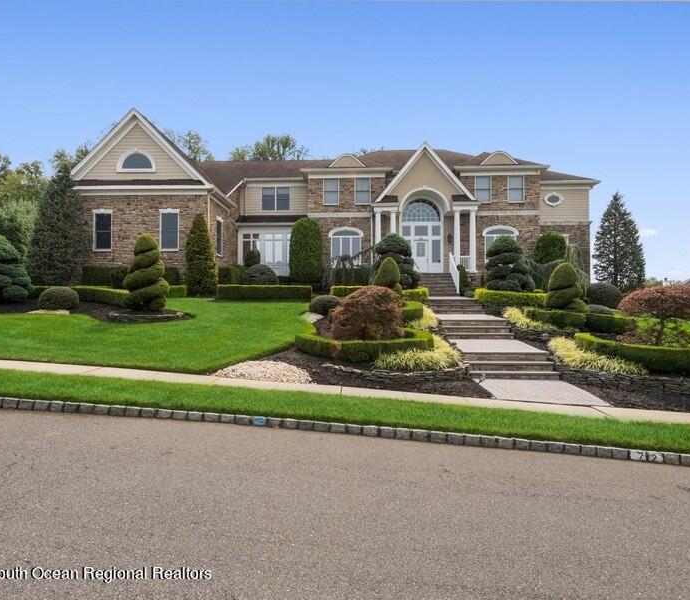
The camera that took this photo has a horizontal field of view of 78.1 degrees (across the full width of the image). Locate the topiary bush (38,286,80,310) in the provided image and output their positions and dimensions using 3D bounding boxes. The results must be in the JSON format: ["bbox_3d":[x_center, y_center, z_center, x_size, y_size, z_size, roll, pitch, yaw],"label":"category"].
[{"bbox_3d":[-10.700,-0.037,15.900,1.270,0.900,1.270,0,0,3],"label":"topiary bush"}]

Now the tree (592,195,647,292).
[{"bbox_3d":[16.176,-3.206,25.000,2.620,6.240,2.620,0,0,3],"label":"tree"}]

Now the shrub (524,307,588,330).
[{"bbox_3d":[6.818,0.588,13.700,2.000,0.690,0.850,0,1,0],"label":"shrub"}]

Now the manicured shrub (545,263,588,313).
[{"bbox_3d":[7.453,-0.387,14.300,1.420,1.750,1.400,0,1,0],"label":"manicured shrub"}]

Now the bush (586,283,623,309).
[{"bbox_3d":[11.113,-0.182,18.200,1.600,1.130,1.550,0,1,0],"label":"bush"}]

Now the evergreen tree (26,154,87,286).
[{"bbox_3d":[-13.056,-3.406,19.300,2.260,6.220,2.260,0,0,3],"label":"evergreen tree"}]

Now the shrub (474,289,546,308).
[{"bbox_3d":[6.308,-0.086,16.200,2.800,0.670,0.650,0,1,0],"label":"shrub"}]

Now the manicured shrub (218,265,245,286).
[{"bbox_3d":[-5.875,-1.087,22.000,1.450,1.500,1.350,0,1,0],"label":"manicured shrub"}]

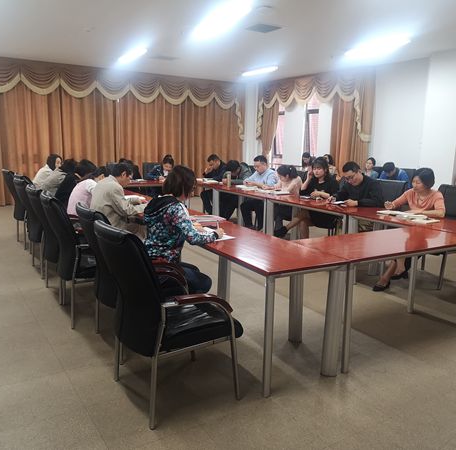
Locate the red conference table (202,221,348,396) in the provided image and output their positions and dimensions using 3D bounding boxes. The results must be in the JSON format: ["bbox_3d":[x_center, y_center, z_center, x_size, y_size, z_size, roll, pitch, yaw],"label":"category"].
[{"bbox_3d":[0.114,0.493,3.410,0.620,0.750,1.420,-5,13,-32],"label":"red conference table"}]

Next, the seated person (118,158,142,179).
[{"bbox_3d":[-1.820,-0.702,9.039,0.520,1.130,0.750,-5,12,-31],"label":"seated person"}]

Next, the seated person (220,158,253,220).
[{"bbox_3d":[0.139,-0.527,7.735,0.920,1.120,0.600,-5,13,-32],"label":"seated person"}]

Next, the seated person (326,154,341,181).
[{"bbox_3d":[1.931,-0.701,8.793,0.750,1.210,0.500,-5,12,-30],"label":"seated person"}]

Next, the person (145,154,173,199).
[{"bbox_3d":[-1.137,-0.584,7.695,0.560,1.180,0.800,-5,13,-31],"label":"person"}]

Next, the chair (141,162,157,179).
[{"bbox_3d":[-1.333,-0.728,9.532,0.600,1.030,0.720,-5,12,-31],"label":"chair"}]

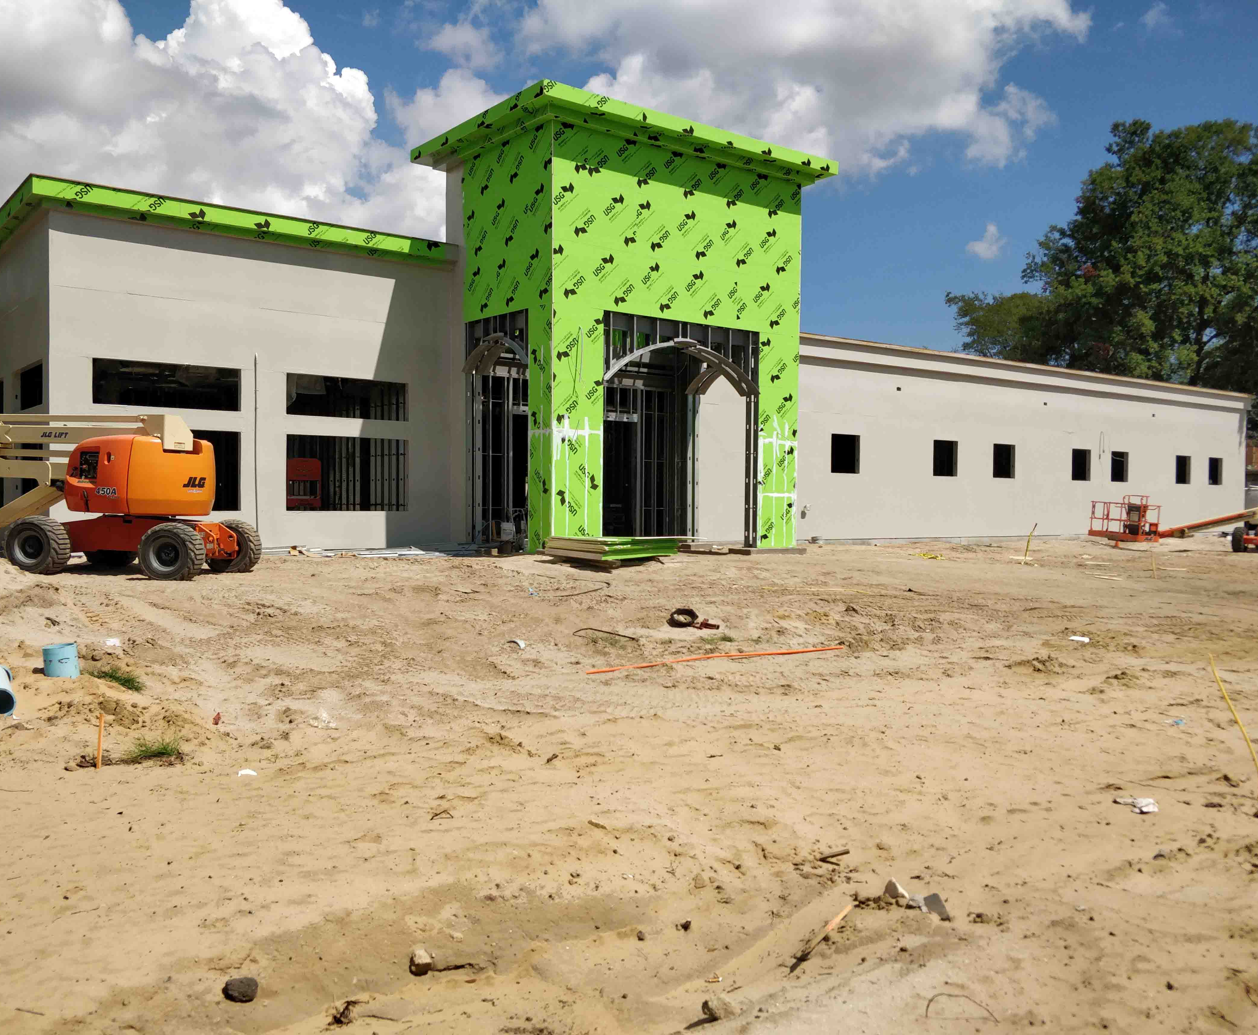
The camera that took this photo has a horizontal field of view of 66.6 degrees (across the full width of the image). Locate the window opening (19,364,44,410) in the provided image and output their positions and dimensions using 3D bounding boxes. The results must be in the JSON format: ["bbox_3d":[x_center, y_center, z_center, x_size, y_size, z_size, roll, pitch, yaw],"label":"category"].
[{"bbox_3d":[-11.684,-2.515,18.600,0.180,0.860,2.150,-1,1,-41],"label":"window opening"}]

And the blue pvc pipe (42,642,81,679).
[{"bbox_3d":[-4.386,1.113,7.400,0.235,0.250,0.235,-7,1,-33],"label":"blue pvc pipe"}]

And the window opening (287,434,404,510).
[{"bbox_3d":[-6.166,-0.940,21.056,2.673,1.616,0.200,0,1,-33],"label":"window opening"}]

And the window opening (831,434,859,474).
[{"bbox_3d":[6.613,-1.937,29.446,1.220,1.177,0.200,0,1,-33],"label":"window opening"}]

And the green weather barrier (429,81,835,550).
[{"bbox_3d":[0.080,-3.800,22.500,8.000,8.950,4.900,-1,1,-36],"label":"green weather barrier"}]

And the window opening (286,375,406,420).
[{"bbox_3d":[-5.996,-2.568,20.350,2.650,0.860,0.180,-1,1,-36],"label":"window opening"}]

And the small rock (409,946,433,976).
[{"bbox_3d":[-0.696,1.486,3.200,0.075,0.060,0.070,0,1,0],"label":"small rock"}]

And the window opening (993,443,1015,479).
[{"bbox_3d":[13.169,-1.967,33.759,1.225,1.190,0.200,0,1,-33],"label":"window opening"}]

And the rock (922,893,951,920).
[{"bbox_3d":[1.103,1.393,3.424,0.090,0.068,0.075,1,1,18],"label":"rock"}]

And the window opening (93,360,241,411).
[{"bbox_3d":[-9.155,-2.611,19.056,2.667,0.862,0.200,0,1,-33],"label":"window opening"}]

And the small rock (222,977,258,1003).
[{"bbox_3d":[-1.168,1.423,2.883,0.103,0.050,0.068,0,1,-22],"label":"small rock"}]

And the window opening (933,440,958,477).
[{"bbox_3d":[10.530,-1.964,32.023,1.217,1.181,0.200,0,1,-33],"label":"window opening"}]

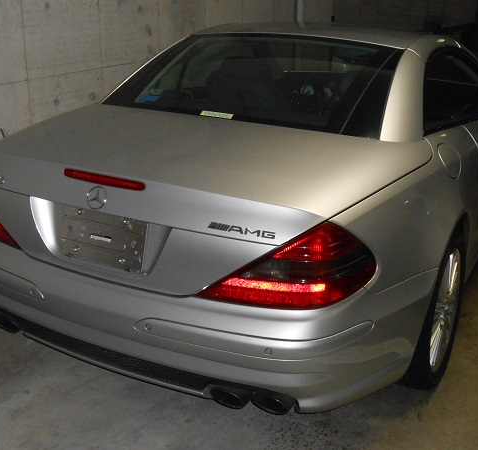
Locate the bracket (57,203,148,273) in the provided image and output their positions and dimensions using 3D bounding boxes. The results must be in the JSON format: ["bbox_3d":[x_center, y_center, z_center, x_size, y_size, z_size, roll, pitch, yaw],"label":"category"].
[{"bbox_3d":[-0.416,0.044,2.006,0.330,0.160,0.025,11,12,27],"label":"bracket"}]

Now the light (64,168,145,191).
[{"bbox_3d":[-0.401,-0.135,1.966,0.315,0.034,0.035,11,23,27],"label":"light"}]

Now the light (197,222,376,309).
[{"bbox_3d":[0.135,0.099,1.833,0.460,0.260,0.250,11,23,27],"label":"light"}]

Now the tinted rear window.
[{"bbox_3d":[0.076,-0.609,2.706,1.220,0.090,0.640,11,47,27],"label":"tinted rear window"}]

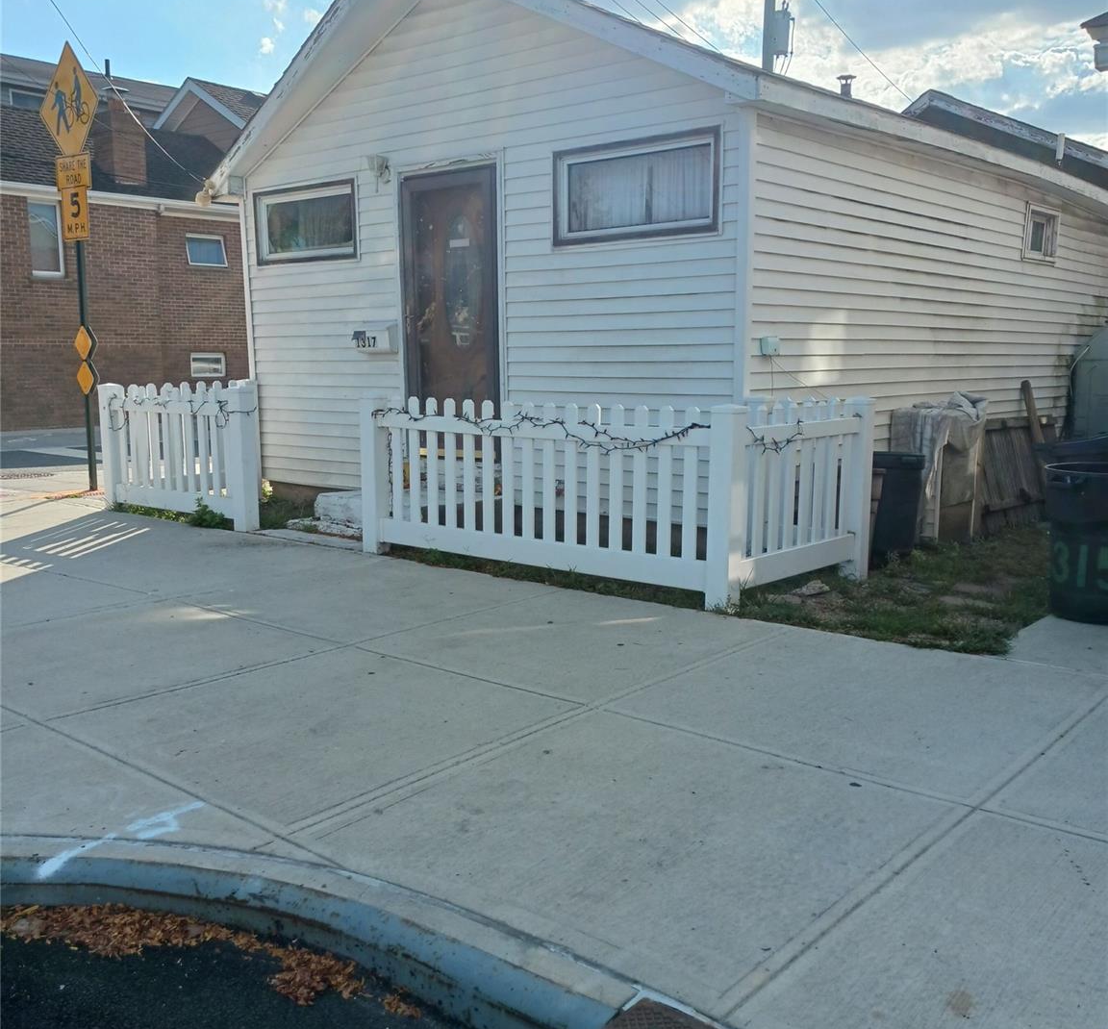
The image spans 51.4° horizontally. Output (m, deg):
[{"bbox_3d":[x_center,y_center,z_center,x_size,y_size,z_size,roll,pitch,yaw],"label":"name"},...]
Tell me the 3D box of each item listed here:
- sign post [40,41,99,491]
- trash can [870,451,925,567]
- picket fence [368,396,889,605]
[{"bbox_3d":[-4.014,-2.033,9.833,1.040,3.740,0.090,7,11,40],"label":"sign post"},{"bbox_3d":[1.819,-0.049,6.617,0.530,0.630,0.480,4,9,25],"label":"trash can"},{"bbox_3d":[0.235,-0.182,6.408,2.640,0.935,1.170,7,11,42],"label":"picket fence"}]

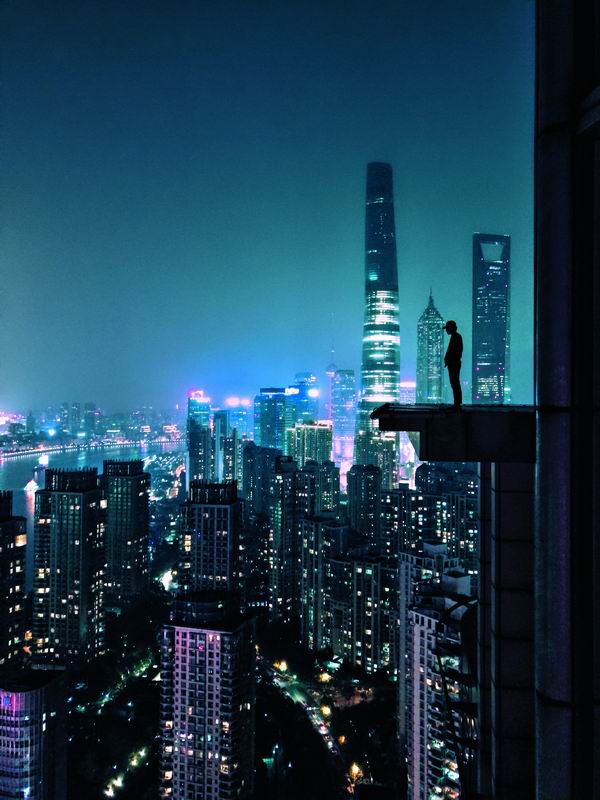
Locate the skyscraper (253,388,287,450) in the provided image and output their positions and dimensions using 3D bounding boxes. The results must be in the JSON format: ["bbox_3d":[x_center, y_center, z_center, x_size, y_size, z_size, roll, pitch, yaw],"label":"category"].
[{"bbox_3d":[-57.740,78.000,1225.000,54.000,198.000,46.000,0,0,-14],"label":"skyscraper"}]

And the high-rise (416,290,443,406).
[{"bbox_3d":[277.900,-29.000,1378.000,49.000,412.000,49.000,0,0,-22],"label":"high-rise"}]

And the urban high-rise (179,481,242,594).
[{"bbox_3d":[-54.710,115.550,400.000,34.000,132.000,27.000,0,0,6],"label":"urban high-rise"}]

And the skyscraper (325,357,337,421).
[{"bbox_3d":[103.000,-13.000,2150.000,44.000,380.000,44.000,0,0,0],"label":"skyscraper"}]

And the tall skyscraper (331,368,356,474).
[{"bbox_3d":[106.320,57.680,1600.000,54.000,257.000,50.000,0,0,6],"label":"tall skyscraper"}]

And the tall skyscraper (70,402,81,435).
[{"bbox_3d":[-1174.320,104.140,3400.000,40.000,178.000,36.000,0,0,0],"label":"tall skyscraper"}]

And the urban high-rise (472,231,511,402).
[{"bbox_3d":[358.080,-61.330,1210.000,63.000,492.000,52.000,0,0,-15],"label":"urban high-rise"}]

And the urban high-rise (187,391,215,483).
[{"bbox_3d":[-178.370,83.000,1160.000,40.000,188.000,36.000,0,0,20],"label":"urban high-rise"}]

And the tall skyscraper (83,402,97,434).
[{"bbox_3d":[-1102.330,104.140,3400.000,58.000,178.000,42.000,0,0,0],"label":"tall skyscraper"}]

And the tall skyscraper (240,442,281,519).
[{"bbox_3d":[-56.350,119.500,935.000,48.000,115.000,24.000,0,0,20],"label":"tall skyscraper"}]

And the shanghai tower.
[{"bbox_3d":[150.460,-131.300,1217.000,80.000,632.000,80.000,0,0,7],"label":"shanghai tower"}]

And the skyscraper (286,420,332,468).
[{"bbox_3d":[14.680,109.860,1000.000,58.000,148.000,34.000,0,0,20],"label":"skyscraper"}]

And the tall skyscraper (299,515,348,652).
[{"bbox_3d":[17.230,129.500,455.000,28.000,95.000,21.000,0,0,20],"label":"tall skyscraper"}]

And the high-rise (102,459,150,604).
[{"bbox_3d":[-147.890,114.000,550.000,32.000,126.000,25.000,0,0,20],"label":"high-rise"}]

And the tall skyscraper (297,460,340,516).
[{"bbox_3d":[17.780,120.900,622.000,38.000,123.000,28.000,0,0,12],"label":"tall skyscraper"}]

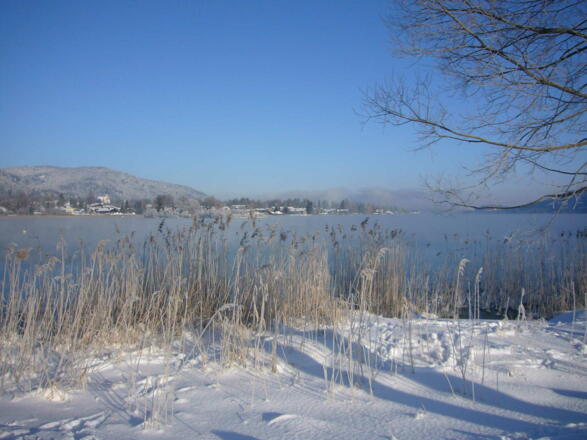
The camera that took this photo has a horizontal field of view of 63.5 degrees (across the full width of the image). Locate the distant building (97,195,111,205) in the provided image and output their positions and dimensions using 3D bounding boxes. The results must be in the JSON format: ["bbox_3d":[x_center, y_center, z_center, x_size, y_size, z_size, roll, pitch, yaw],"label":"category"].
[{"bbox_3d":[-188.119,-20.297,470.000,13.000,10.000,11.000,0,1,-19],"label":"distant building"}]

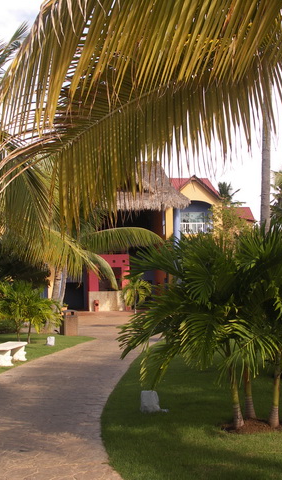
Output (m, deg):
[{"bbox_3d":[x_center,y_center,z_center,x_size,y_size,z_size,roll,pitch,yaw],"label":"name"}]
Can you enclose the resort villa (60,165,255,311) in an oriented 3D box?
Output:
[{"bbox_3d":[1.030,-0.019,53.631,14.500,10.700,11.000,0,-4,0],"label":"resort villa"}]

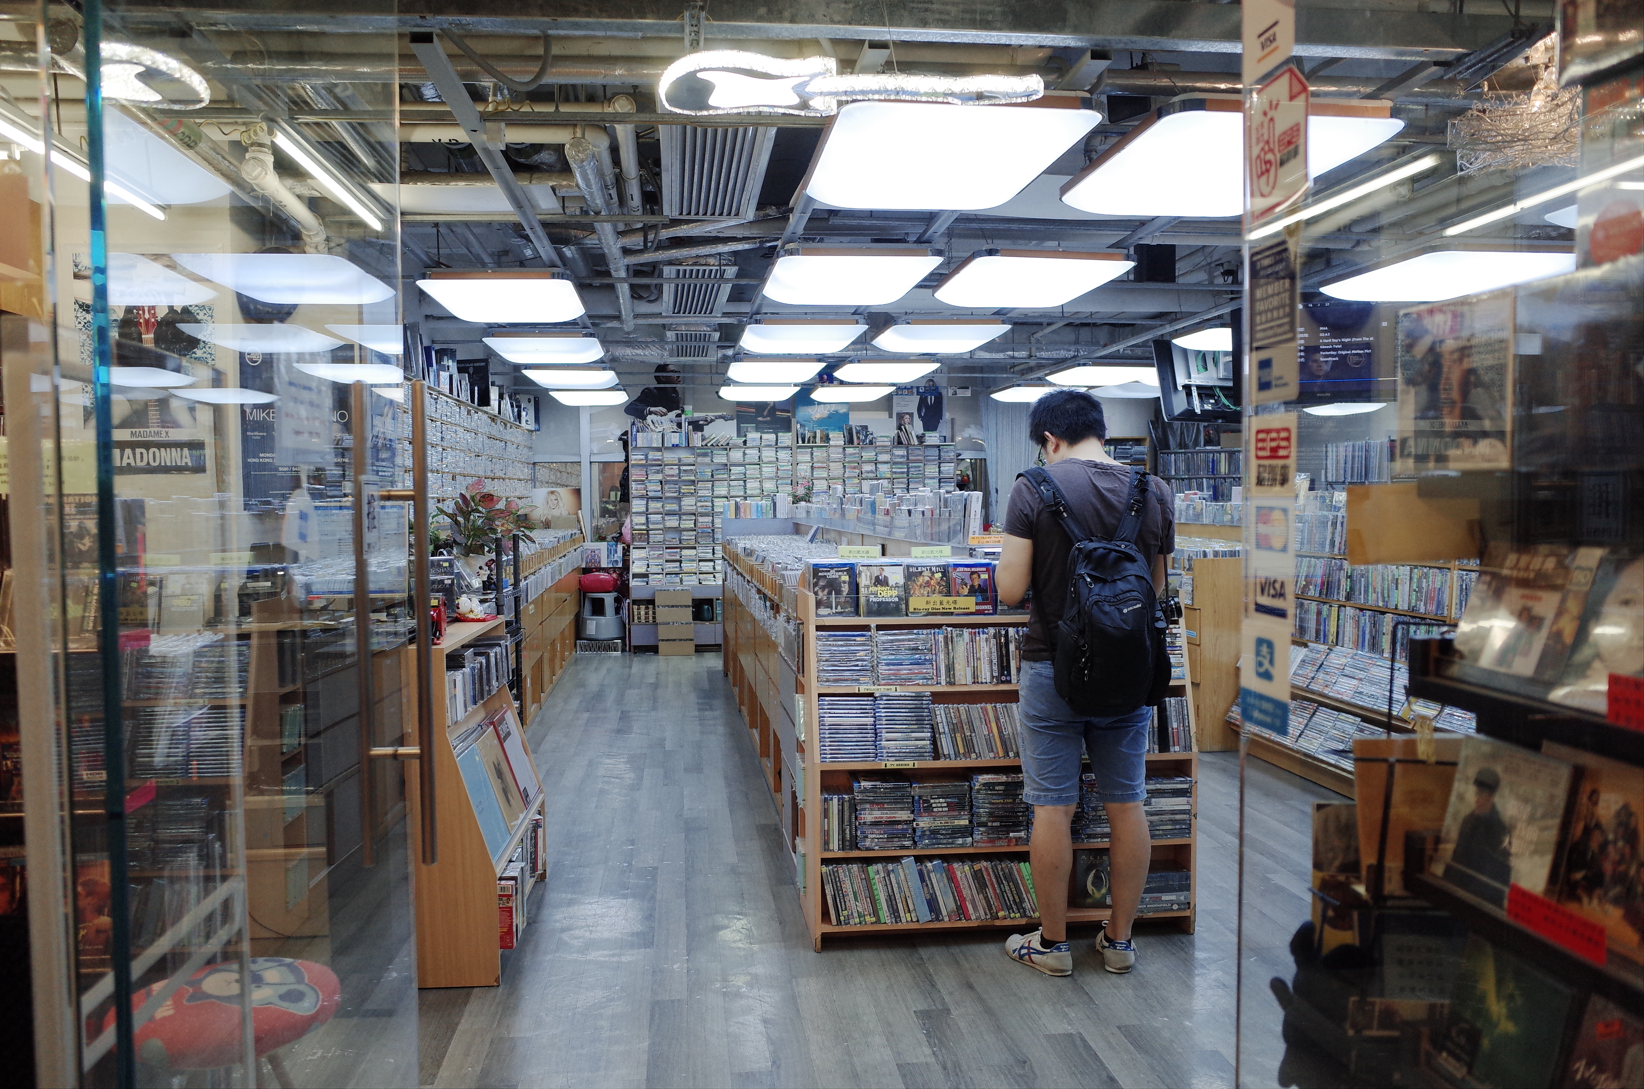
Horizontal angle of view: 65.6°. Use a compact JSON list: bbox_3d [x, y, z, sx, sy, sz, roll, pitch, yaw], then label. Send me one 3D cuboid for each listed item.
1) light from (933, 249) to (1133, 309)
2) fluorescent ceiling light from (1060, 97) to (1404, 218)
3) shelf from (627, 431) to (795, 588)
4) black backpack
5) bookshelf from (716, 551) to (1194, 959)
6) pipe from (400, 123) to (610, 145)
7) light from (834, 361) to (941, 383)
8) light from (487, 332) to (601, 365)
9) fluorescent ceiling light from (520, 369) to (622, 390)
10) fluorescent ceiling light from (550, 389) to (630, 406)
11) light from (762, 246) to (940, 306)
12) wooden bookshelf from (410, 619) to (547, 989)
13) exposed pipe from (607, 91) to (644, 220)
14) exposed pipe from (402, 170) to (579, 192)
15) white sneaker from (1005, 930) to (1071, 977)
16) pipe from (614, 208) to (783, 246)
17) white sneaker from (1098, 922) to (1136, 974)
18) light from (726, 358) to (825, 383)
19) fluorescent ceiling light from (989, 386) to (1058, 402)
[{"bbox_3d":[0.903,-1.179,5.712,0.645,0.085,0.980,-1,2,-7],"label":"light"},{"bbox_3d":[1.141,-1.120,3.757,0.645,0.085,0.980,-1,2,-7],"label":"fluorescent ceiling light"},{"bbox_3d":[-1.040,-0.316,12.082,1.530,1.476,0.250,-1,2,-7],"label":"shelf"},{"bbox_3d":[0.759,0.130,3.580,0.380,0.670,0.290,0,2,-5],"label":"black backpack"},{"bbox_3d":[0.208,0.549,6.852,1.210,1.120,6.005,-1,2,-7],"label":"bookshelf"},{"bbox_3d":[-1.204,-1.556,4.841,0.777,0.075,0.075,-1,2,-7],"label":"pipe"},{"bbox_3d":[0.438,-1.233,9.120,0.647,0.097,0.950,-1,2,-7],"label":"light"},{"bbox_3d":[-1.731,-1.237,8.060,0.645,0.085,0.980,-1,2,-7],"label":"light"},{"bbox_3d":[-1.845,-1.231,9.455,0.647,0.097,0.950,-1,2,-7],"label":"fluorescent ceiling light"},{"bbox_3d":[-2.045,-1.295,11.261,0.647,0.097,0.950,-1,2,-7],"label":"fluorescent ceiling light"},{"bbox_3d":[0.102,-1.090,5.266,0.647,0.097,0.950,-1,2,-7],"label":"light"},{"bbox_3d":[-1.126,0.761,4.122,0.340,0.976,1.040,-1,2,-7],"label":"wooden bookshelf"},{"bbox_3d":[-0.932,-1.817,6.217,0.090,0.095,2.014,-1,2,-7],"label":"exposed pipe"},{"bbox_3d":[-1.388,-1.516,5.324,0.718,0.083,0.083,-1,2,-7],"label":"exposed pipe"},{"bbox_3d":[0.621,1.162,3.733,0.098,0.117,0.267,-2,2,-33],"label":"white sneaker"},{"bbox_3d":[-0.658,-1.652,6.651,1.153,0.060,0.060,1,2,36],"label":"pipe"},{"bbox_3d":[0.881,1.192,3.859,0.100,0.110,0.275,0,2,5],"label":"white sneaker"},{"bbox_3d":[-0.331,-1.225,9.031,0.647,0.097,0.950,-1,2,-7],"label":"light"},{"bbox_3d":[1.916,-1.362,11.466,0.645,0.085,0.980,-1,2,-7],"label":"fluorescent ceiling light"}]

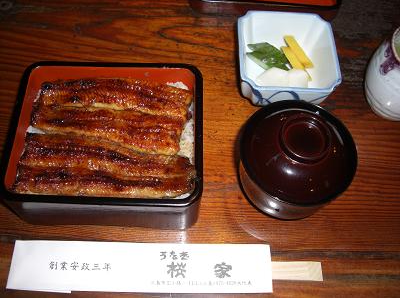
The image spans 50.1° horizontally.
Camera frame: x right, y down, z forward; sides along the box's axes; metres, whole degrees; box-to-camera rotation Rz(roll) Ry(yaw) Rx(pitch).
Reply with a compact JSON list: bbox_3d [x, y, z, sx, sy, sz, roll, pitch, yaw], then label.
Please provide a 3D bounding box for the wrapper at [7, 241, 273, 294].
[{"bbox_3d":[-0.048,0.096,0.351,0.215,0.006,0.039,1,63,-1],"label":"wrapper"}]

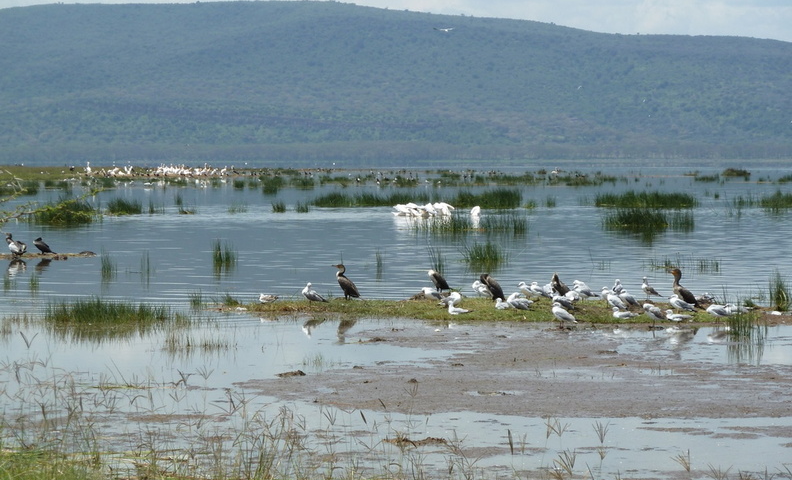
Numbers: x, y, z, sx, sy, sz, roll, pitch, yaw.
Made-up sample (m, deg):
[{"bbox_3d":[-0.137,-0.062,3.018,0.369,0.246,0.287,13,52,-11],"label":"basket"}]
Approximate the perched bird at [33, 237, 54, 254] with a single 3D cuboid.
[{"bbox_3d":[-8.252,0.143,79.000,0.570,0.390,0.200,0,1,3],"label":"perched bird"}]

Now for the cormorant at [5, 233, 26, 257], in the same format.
[{"bbox_3d":[-8.938,0.124,79.000,0.540,0.550,0.250,-1,2,-35],"label":"cormorant"}]

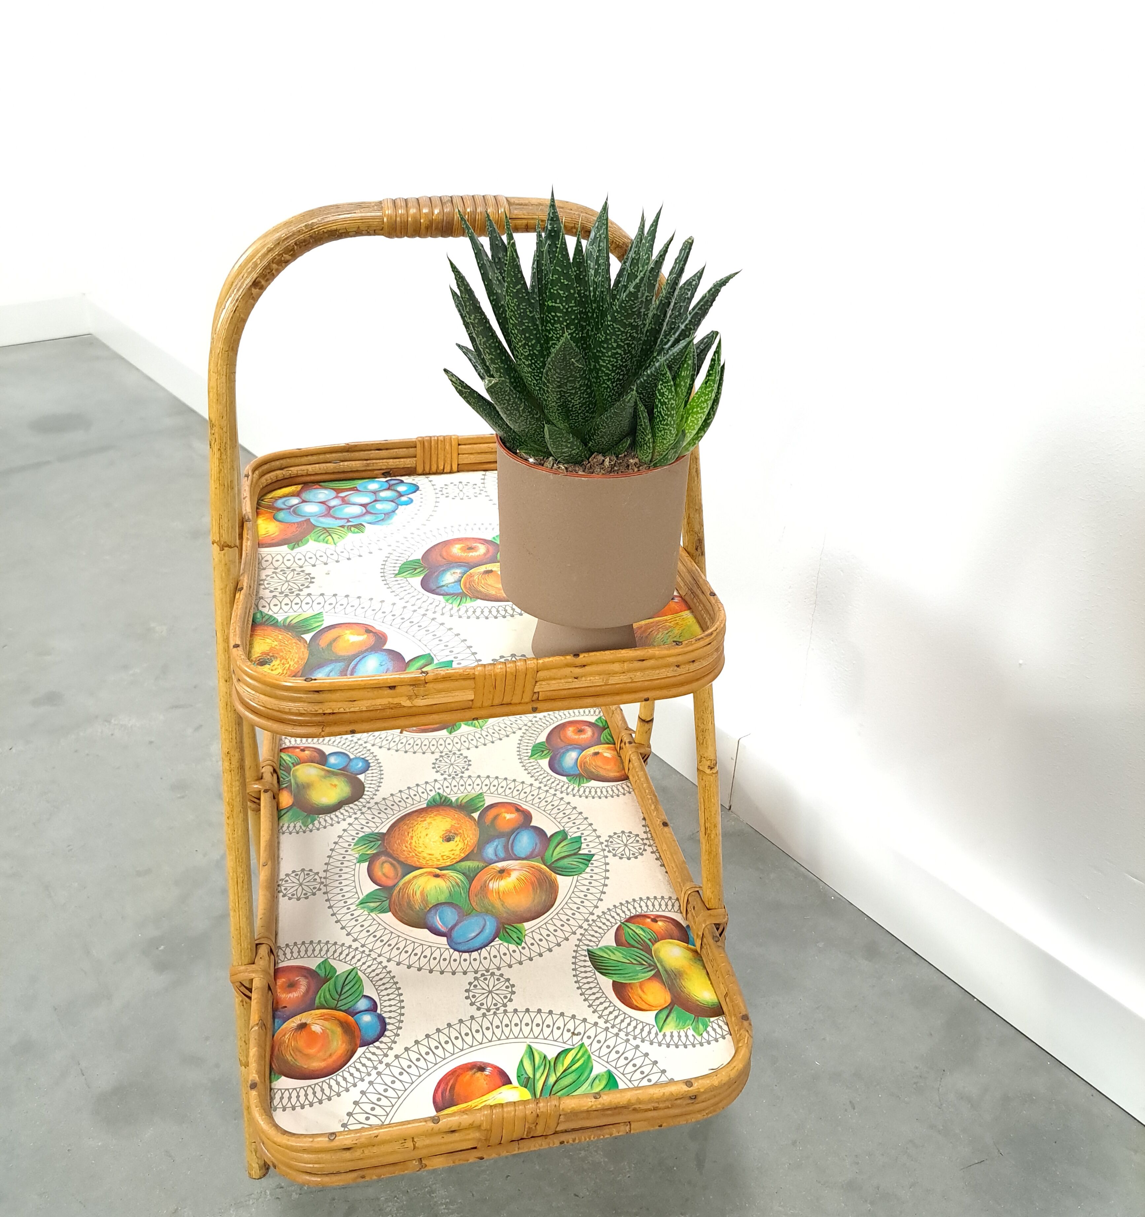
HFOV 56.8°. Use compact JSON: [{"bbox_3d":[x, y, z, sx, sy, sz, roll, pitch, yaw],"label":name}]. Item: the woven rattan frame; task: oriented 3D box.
[{"bbox_3d":[-0.087,0.059,0.881,0.436,0.758,0.544,-5,29,-12],"label":"woven rattan frame"}]

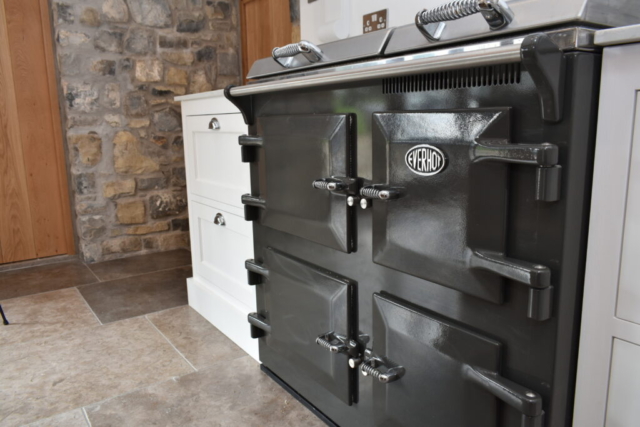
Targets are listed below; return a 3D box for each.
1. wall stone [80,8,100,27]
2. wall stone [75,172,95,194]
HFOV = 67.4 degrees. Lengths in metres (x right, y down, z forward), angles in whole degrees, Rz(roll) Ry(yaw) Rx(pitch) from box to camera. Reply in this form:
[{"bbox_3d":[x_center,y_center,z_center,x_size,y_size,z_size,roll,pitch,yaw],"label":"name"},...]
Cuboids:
[{"bbox_3d":[-1.297,-1.097,2.705,0.098,0.090,0.090,-8,13,-31],"label":"wall stone"},{"bbox_3d":[-1.383,-0.179,2.812,0.099,0.124,0.090,-8,13,-31],"label":"wall stone"}]

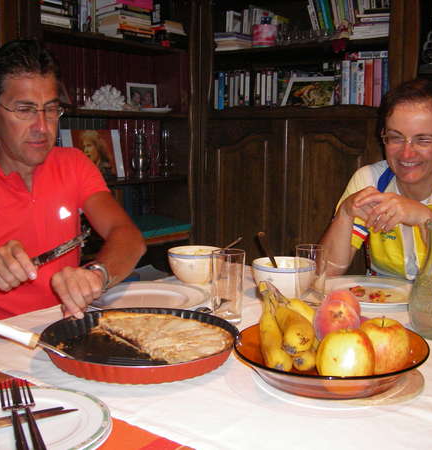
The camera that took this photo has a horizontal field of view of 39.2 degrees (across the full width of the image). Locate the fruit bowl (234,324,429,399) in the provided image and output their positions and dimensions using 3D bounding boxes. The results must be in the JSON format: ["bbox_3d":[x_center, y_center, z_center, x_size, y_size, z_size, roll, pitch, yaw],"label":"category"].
[{"bbox_3d":[0.152,0.181,0.818,0.255,0.046,0.255,0,7,0],"label":"fruit bowl"}]

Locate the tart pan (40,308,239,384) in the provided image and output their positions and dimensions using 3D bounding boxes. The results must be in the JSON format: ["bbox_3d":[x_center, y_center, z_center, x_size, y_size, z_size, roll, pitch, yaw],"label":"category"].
[{"bbox_3d":[-0.113,0.180,0.927,0.296,0.031,0.296,0,7,0],"label":"tart pan"}]

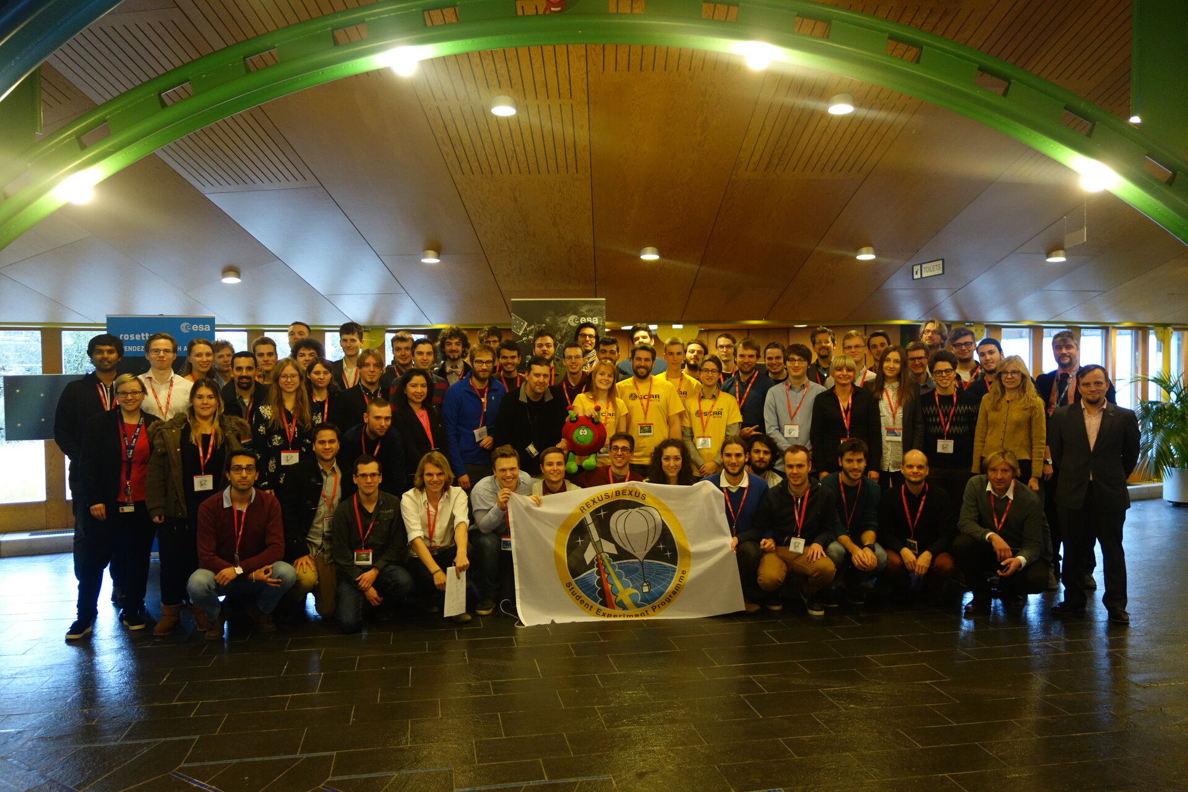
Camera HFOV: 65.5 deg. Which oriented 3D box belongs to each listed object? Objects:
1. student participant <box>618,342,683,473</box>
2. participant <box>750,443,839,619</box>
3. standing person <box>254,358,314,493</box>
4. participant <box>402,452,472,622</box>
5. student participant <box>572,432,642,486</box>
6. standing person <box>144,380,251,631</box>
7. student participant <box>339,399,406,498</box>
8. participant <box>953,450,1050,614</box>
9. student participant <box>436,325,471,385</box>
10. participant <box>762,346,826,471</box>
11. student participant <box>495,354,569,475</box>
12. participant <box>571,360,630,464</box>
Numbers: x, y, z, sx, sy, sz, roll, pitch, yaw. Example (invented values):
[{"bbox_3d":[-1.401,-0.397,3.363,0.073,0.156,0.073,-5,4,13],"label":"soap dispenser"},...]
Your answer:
[{"bbox_3d":[0.442,0.488,7.271,0.580,1.807,0.380,0,2,3],"label":"student participant"},{"bbox_3d":[1.336,0.867,6.200,0.600,1.090,0.680,0,2,7],"label":"participant"},{"bbox_3d":[-2.178,0.602,6.500,0.450,1.725,0.320,-1,2,-13],"label":"standing person"},{"bbox_3d":[-1.081,0.922,6.350,0.470,1.090,0.660,0,2,-8],"label":"participant"},{"bbox_3d":[0.109,0.856,6.600,0.520,1.200,0.650,0,2,0],"label":"student participant"},{"bbox_3d":[-2.575,0.698,6.071,0.600,1.628,0.400,-1,2,-16],"label":"standing person"},{"bbox_3d":[-1.557,0.716,6.528,0.520,1.430,0.680,-1,2,-18],"label":"student participant"},{"bbox_3d":[2.870,0.919,6.500,0.610,1.066,0.680,1,2,23],"label":"participant"},{"bbox_3d":[-1.129,0.399,7.468,0.520,1.935,0.360,-1,2,-7],"label":"student participant"},{"bbox_3d":[1.599,0.483,7.321,0.540,1.796,0.360,0,2,9],"label":"participant"},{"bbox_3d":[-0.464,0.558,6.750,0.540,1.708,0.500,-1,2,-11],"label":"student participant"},{"bbox_3d":[0.045,0.565,6.850,0.440,1.680,0.380,0,2,2],"label":"participant"}]

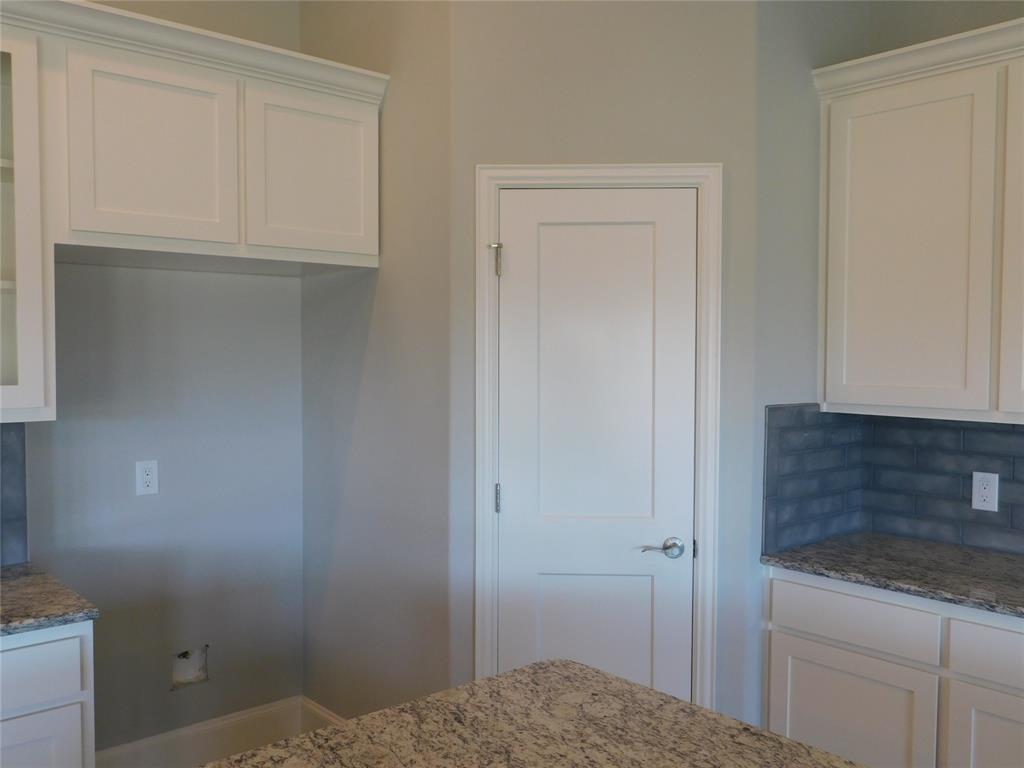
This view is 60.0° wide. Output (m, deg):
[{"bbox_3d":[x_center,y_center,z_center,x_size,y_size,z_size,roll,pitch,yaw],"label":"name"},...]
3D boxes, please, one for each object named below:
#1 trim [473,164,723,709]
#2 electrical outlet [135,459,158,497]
[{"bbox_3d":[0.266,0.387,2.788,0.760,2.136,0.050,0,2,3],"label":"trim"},{"bbox_3d":[-1.284,0.333,3.130,0.074,0.117,0.010,-2,3,-41],"label":"electrical outlet"}]

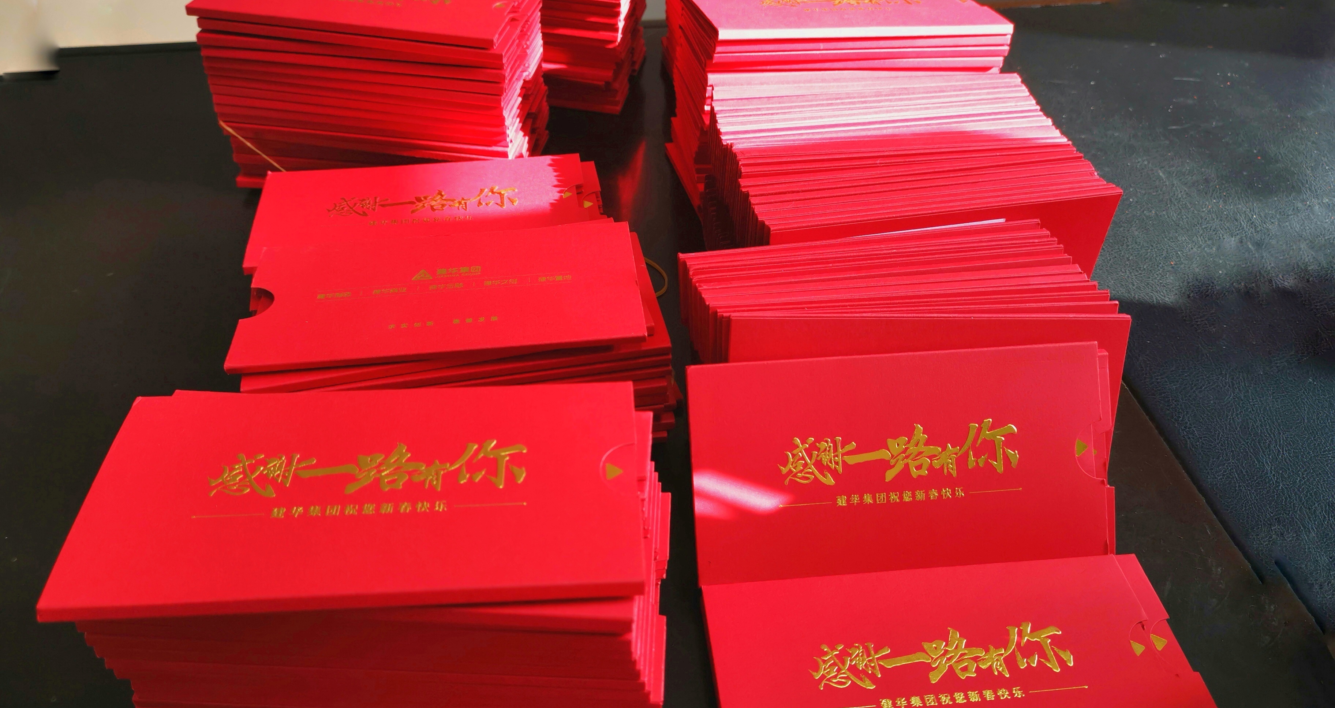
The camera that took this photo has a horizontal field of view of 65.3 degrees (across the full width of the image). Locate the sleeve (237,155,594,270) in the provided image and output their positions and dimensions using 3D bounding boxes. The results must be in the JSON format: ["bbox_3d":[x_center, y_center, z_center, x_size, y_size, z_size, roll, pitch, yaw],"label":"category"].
[{"bbox_3d":[-0.132,-0.078,0.565,0.175,0.005,0.090,-5,41,-7],"label":"sleeve"}]

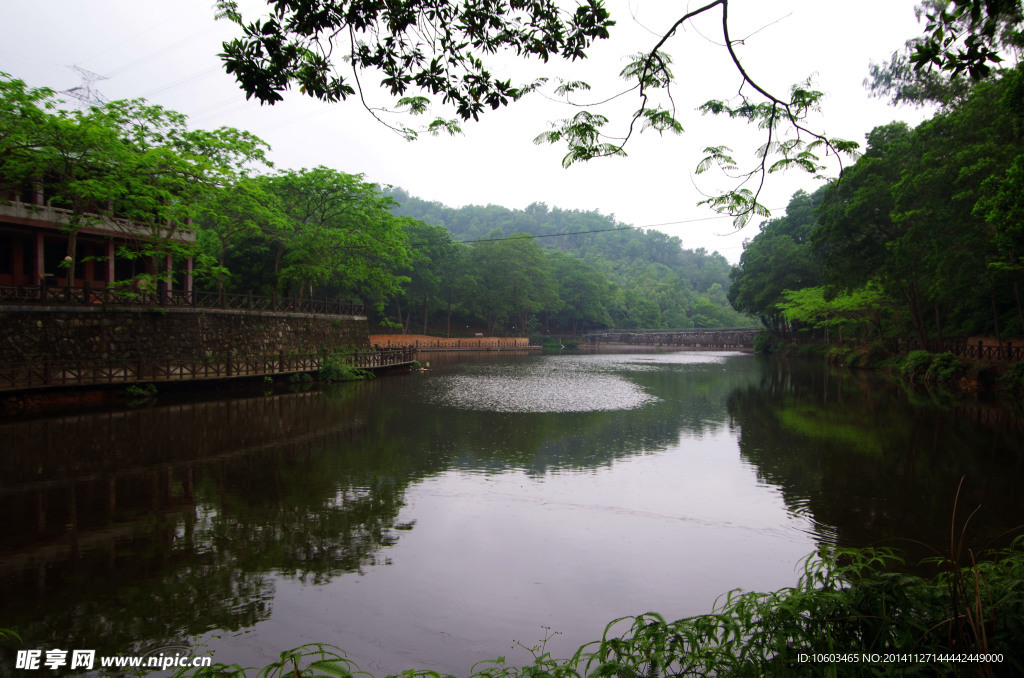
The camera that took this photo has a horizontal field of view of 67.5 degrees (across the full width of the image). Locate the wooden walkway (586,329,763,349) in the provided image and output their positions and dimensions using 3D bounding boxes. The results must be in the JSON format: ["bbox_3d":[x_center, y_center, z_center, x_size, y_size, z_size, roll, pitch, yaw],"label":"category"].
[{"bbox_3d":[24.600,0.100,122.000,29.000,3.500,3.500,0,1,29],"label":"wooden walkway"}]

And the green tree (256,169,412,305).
[{"bbox_3d":[-12.500,-7.200,54.000,10.600,9.900,9.800,0,1,-13],"label":"green tree"}]

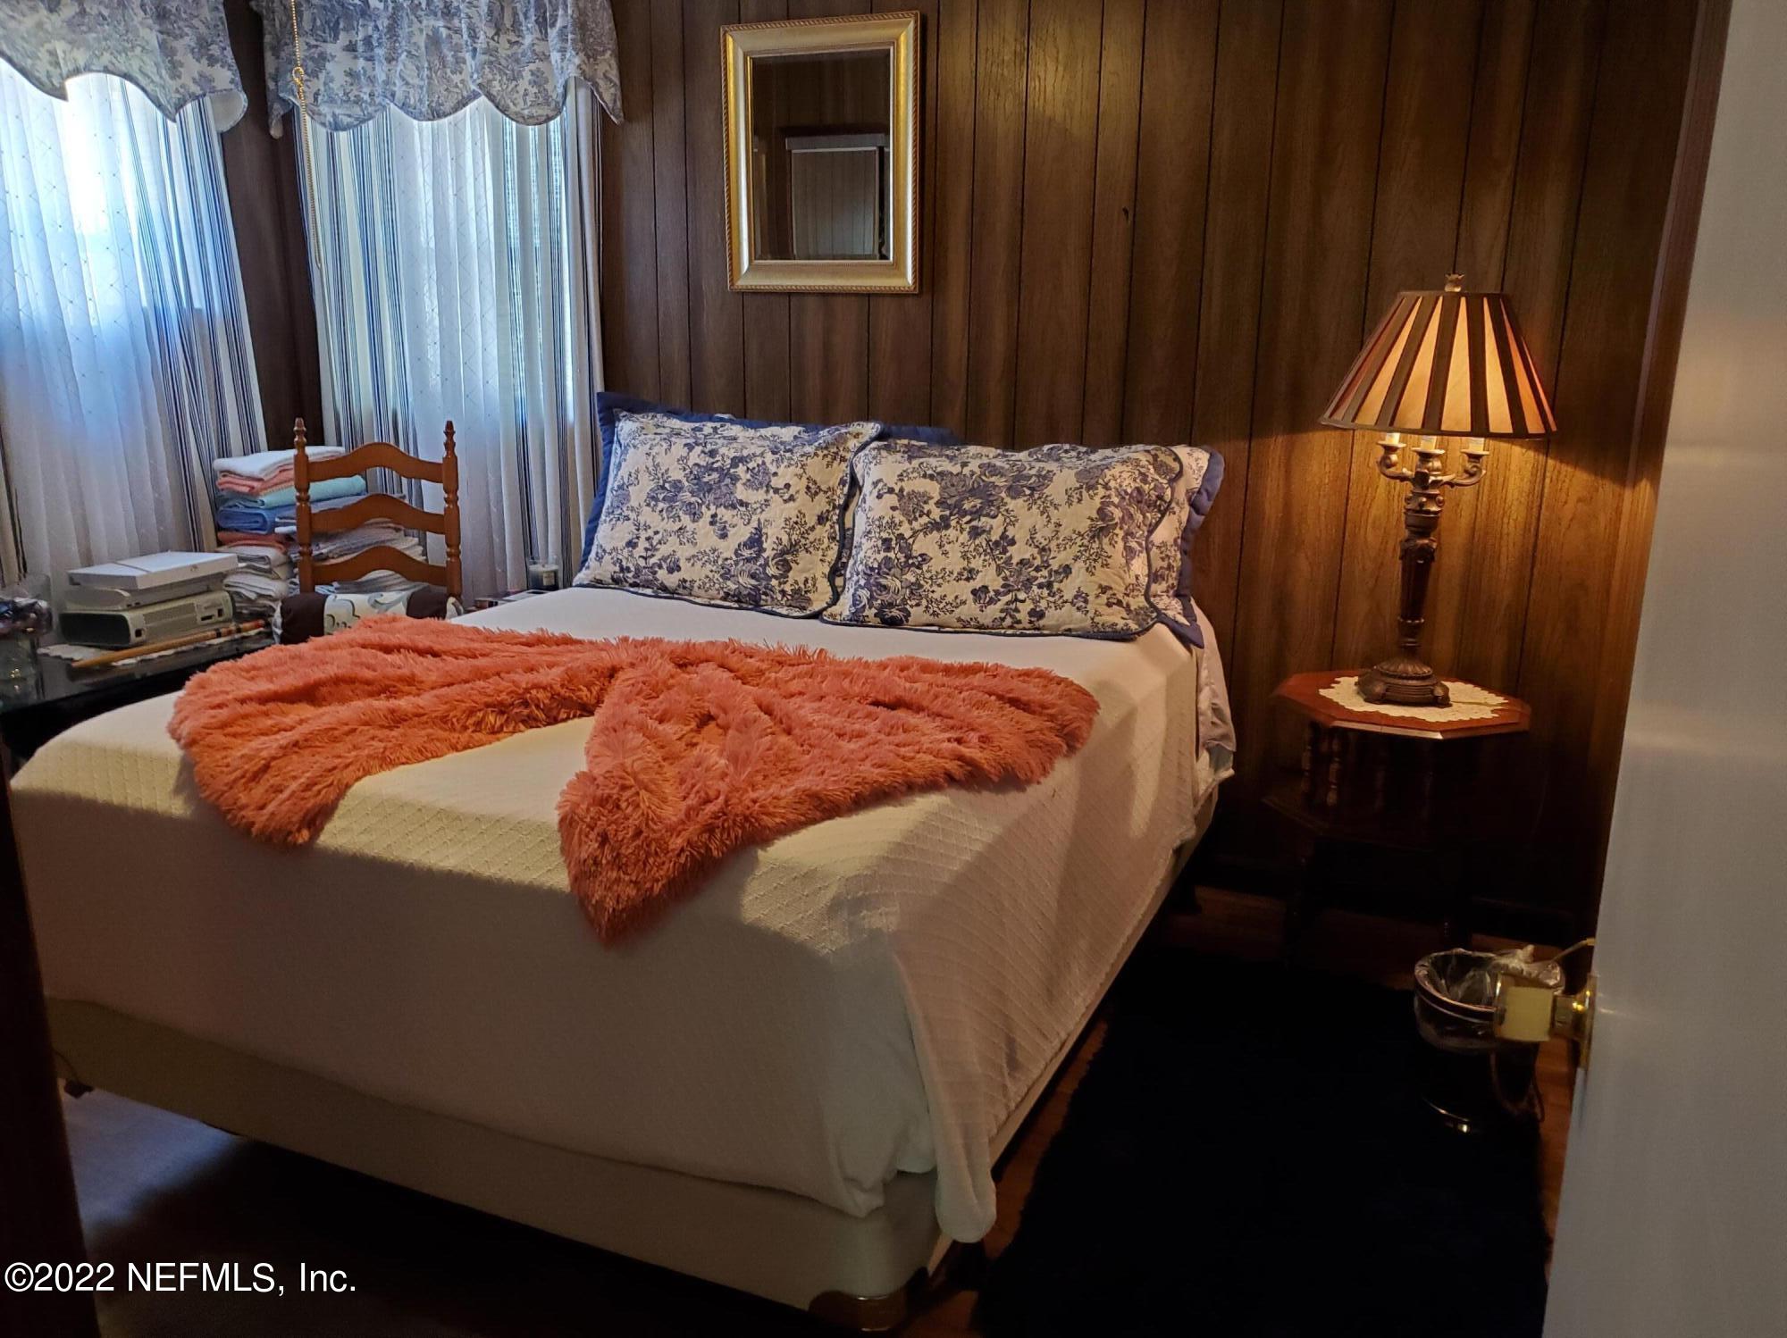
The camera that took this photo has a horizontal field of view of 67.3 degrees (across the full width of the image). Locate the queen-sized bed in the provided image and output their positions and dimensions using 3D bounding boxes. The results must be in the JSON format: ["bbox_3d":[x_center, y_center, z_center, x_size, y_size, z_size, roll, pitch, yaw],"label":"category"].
[{"bbox_3d":[-0.323,0.237,2.697,1.590,0.550,1.960,6,14,23],"label":"queen-sized bed"}]

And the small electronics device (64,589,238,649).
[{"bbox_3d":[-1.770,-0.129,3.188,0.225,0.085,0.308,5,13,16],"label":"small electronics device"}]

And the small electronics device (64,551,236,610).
[{"bbox_3d":[-1.749,-0.206,3.168,0.200,0.075,0.325,4,13,11],"label":"small electronics device"}]

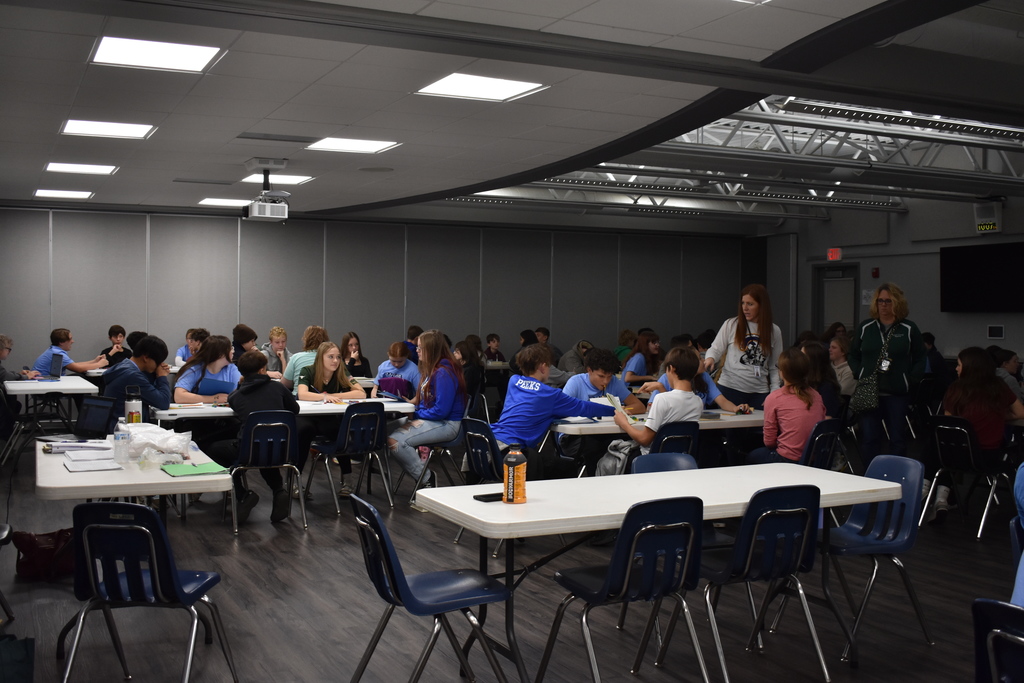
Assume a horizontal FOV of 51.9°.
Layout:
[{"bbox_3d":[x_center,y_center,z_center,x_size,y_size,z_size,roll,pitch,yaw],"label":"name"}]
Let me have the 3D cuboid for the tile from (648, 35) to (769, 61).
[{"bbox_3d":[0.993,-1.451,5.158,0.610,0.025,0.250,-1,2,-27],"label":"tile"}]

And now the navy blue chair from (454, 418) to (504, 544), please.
[{"bbox_3d":[-0.006,0.863,6.451,0.540,0.770,0.470,-1,2,-33],"label":"navy blue chair"}]

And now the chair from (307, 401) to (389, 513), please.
[{"bbox_3d":[-1.176,0.814,7.655,0.470,0.765,0.540,-1,2,-37],"label":"chair"}]

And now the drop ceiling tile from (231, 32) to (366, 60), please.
[{"bbox_3d":[-1.005,-1.456,5.110,0.605,0.020,0.605,-1,2,-26],"label":"drop ceiling tile"}]

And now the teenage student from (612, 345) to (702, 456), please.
[{"bbox_3d":[0.905,0.625,6.500,0.500,1.220,0.780,-1,2,-30],"label":"teenage student"}]

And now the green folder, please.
[{"bbox_3d":[-1.433,0.574,4.758,0.240,0.015,0.295,-1,2,-29],"label":"green folder"}]

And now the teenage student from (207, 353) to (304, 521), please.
[{"bbox_3d":[-1.730,0.635,7.100,0.620,1.140,0.750,0,2,-16],"label":"teenage student"}]

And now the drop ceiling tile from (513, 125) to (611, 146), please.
[{"bbox_3d":[0.371,-1.547,7.840,0.610,0.020,0.610,-1,2,-26],"label":"drop ceiling tile"}]

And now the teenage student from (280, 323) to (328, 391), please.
[{"bbox_3d":[-1.819,0.513,9.500,0.500,1.260,0.780,0,2,12],"label":"teenage student"}]

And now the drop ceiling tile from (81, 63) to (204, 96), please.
[{"bbox_3d":[-2.061,-1.461,5.839,0.610,0.020,0.610,-1,2,-27],"label":"drop ceiling tile"}]

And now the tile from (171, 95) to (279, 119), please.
[{"bbox_3d":[-1.814,-1.507,6.736,0.605,0.020,0.605,-1,2,-26],"label":"tile"}]

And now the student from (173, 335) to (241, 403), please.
[{"bbox_3d":[-2.315,0.583,8.085,0.500,1.240,0.750,-1,2,-29],"label":"student"}]

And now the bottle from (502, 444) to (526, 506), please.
[{"bbox_3d":[0.011,0.498,3.970,0.089,0.220,0.089,0,2,0],"label":"bottle"}]

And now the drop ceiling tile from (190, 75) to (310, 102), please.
[{"bbox_3d":[-1.551,-1.496,6.218,0.610,0.020,0.610,-1,2,-26],"label":"drop ceiling tile"}]

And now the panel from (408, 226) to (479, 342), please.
[{"bbox_3d":[-1.018,-0.383,15.909,1.220,2.661,0.090,-1,2,-26],"label":"panel"}]

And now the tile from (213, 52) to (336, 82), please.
[{"bbox_3d":[-1.256,-1.455,5.564,0.610,0.020,0.610,-1,2,-27],"label":"tile"}]

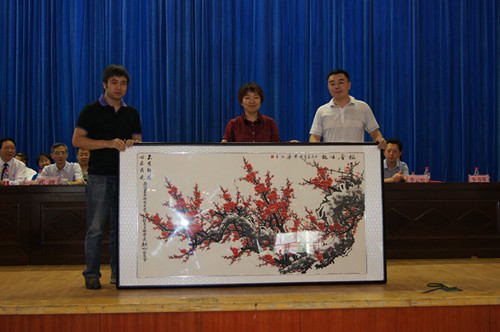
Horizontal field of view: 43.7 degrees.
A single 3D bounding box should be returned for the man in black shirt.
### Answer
[{"bbox_3d":[-1.130,0.076,4.950,0.560,1.750,0.420,-1,1,-23],"label":"man in black shirt"}]

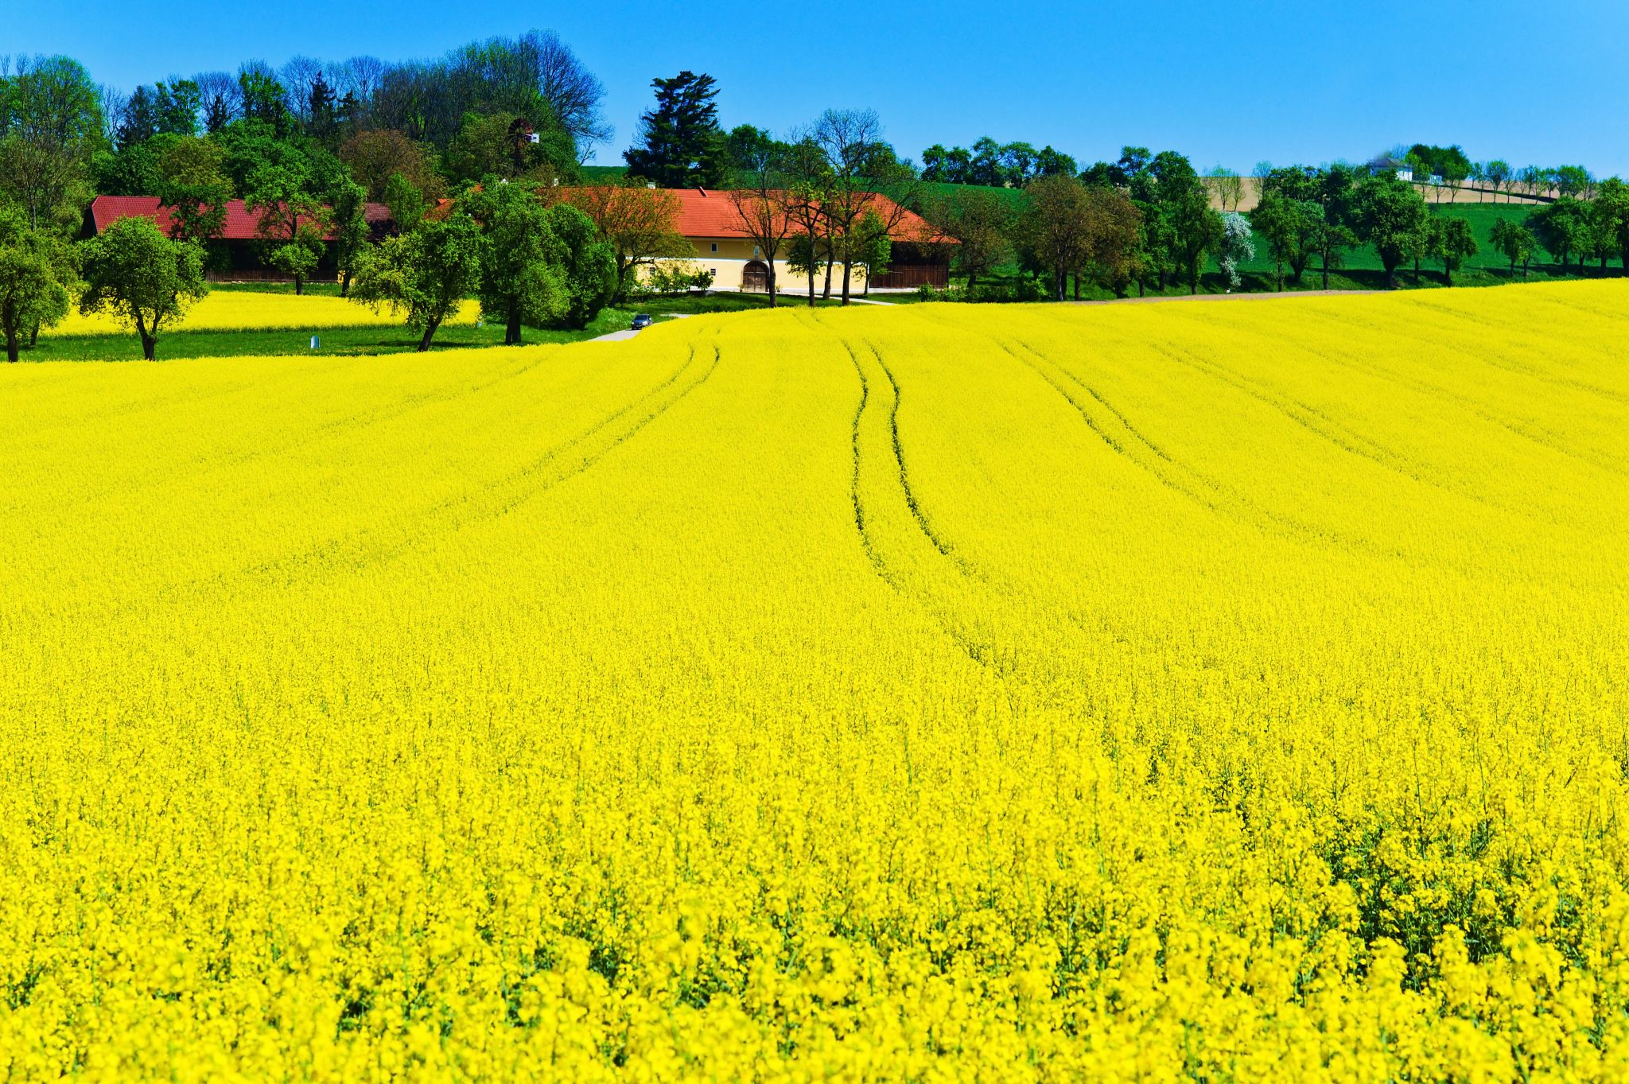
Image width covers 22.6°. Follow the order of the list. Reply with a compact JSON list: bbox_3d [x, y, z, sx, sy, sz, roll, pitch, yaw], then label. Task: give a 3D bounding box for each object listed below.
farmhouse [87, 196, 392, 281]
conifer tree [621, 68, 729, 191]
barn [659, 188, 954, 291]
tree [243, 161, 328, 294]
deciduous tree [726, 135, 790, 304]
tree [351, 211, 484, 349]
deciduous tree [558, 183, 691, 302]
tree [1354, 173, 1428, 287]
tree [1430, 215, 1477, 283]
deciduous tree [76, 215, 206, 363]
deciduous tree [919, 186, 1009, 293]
[{"bbox_3d":[-69.360,-36.000,490.000,35.260,10.000,12.000,0,1,-17],"label":"farmhouse"},{"bbox_3d":[-17.390,-46.200,508.000,12.770,23.870,12.770,0,1,-2],"label":"conifer tree"},{"bbox_3d":[-2.210,-34.300,472.000,35.300,11.700,13.000,0,1,-15],"label":"barn"},{"bbox_3d":[-58.210,-34.500,448.000,9.050,14.050,9.050,0,1,-7],"label":"tree"},{"bbox_3d":[-5.680,-32.320,408.000,6.520,17.010,6.520,0,1,-1],"label":"deciduous tree"},{"bbox_3d":[-33.820,-21.950,345.000,10.960,11.040,10.960,0,1,-6],"label":"tree"},{"bbox_3d":[-20.130,-31.050,425.000,13.810,11.610,13.810,0,1,-3],"label":"deciduous tree"},{"bbox_3d":[61.550,-33.320,435.000,7.670,11.730,7.670,0,1,8],"label":"tree"},{"bbox_3d":[67.900,-31.040,433.000,5.010,7.000,5.010,0,1,9],"label":"tree"},{"bbox_3d":[-54.200,-20.450,328.000,10.150,11.110,10.150,0,1,-9],"label":"deciduous tree"},{"bbox_3d":[16.720,-33.710,455.000,10.070,11.340,10.070,0,1,2],"label":"deciduous tree"}]

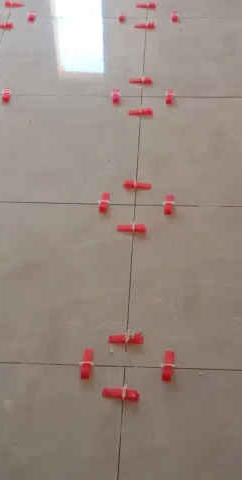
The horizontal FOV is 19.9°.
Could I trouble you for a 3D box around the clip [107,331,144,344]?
[{"bbox_3d":[0.014,0.250,1.755,0.086,0.020,0.019,1,45,3],"label":"clip"}]

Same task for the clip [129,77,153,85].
[{"bbox_3d":[0.074,-0.604,2.600,0.087,0.021,0.022,4,45,6],"label":"clip"}]

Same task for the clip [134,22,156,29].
[{"bbox_3d":[0.101,-0.906,2.904,0.087,0.022,0.022,6,46,8],"label":"clip"}]

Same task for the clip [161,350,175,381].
[{"bbox_3d":[0.116,0.305,1.690,0.022,0.022,0.087,5,45,7],"label":"clip"}]

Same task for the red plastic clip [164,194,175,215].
[{"bbox_3d":[0.147,-0.112,2.107,0.022,0.022,0.087,4,45,6],"label":"red plastic clip"}]

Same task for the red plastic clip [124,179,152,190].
[{"bbox_3d":[0.053,-0.176,2.179,0.086,0.020,0.019,1,45,4],"label":"red plastic clip"}]

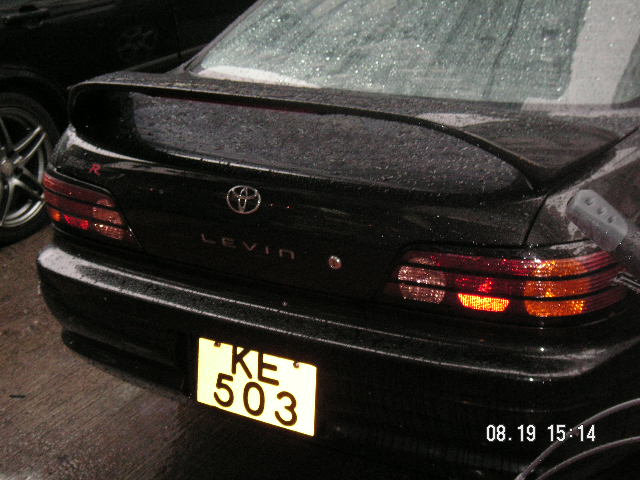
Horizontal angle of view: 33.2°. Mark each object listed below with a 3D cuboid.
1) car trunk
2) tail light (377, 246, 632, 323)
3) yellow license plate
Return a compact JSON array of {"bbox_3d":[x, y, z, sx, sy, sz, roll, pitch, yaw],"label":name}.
[{"bbox_3d":[-0.026,-0.177,2.536,1.287,0.427,0.626,10,20,31],"label":"car trunk"},{"bbox_3d":[0.374,0.071,2.179,0.451,0.138,0.246,10,20,31],"label":"tail light"},{"bbox_3d":[-0.150,0.333,2.485,0.332,0.172,0.012,10,14,31],"label":"yellow license plate"}]

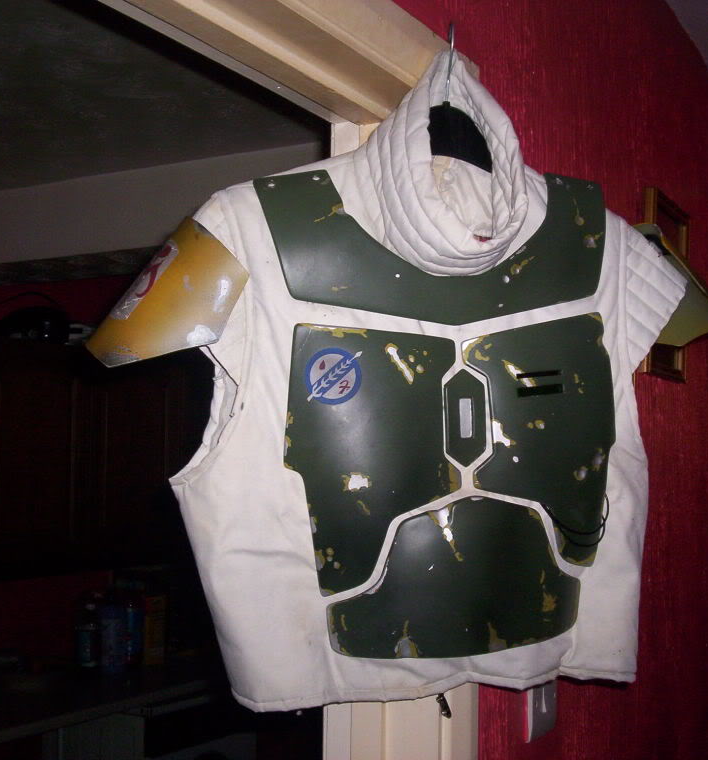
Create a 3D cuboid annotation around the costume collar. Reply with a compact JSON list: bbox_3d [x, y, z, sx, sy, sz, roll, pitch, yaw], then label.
[{"bbox_3d":[0.083,-0.202,0.995,0.160,0.210,0.150,1,-4,0],"label":"costume collar"}]

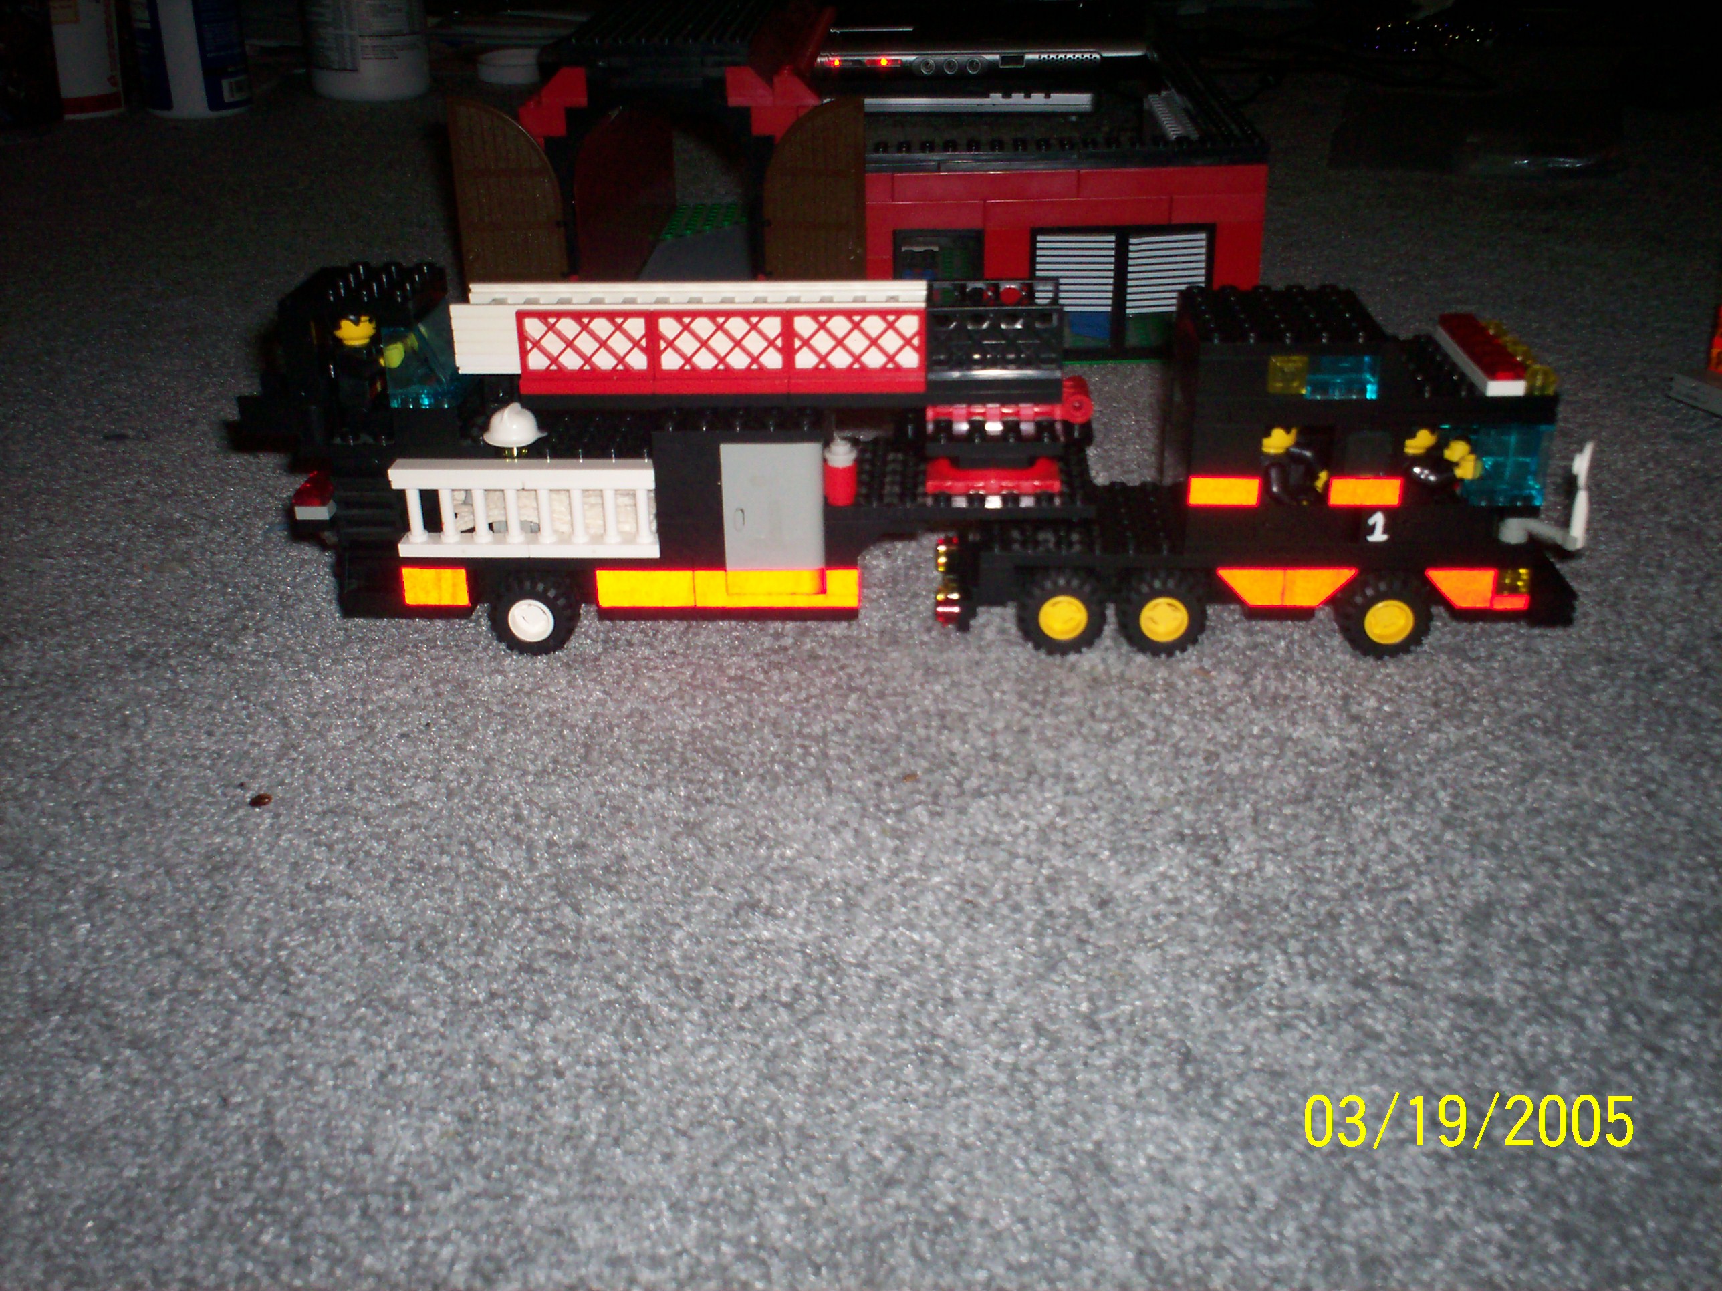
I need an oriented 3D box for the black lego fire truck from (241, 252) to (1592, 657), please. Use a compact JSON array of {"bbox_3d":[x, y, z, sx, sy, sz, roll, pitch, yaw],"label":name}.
[{"bbox_3d":[0.010,-0.048,0.441,0.321,0.089,0.050,0,26,4],"label":"black lego fire truck"}]

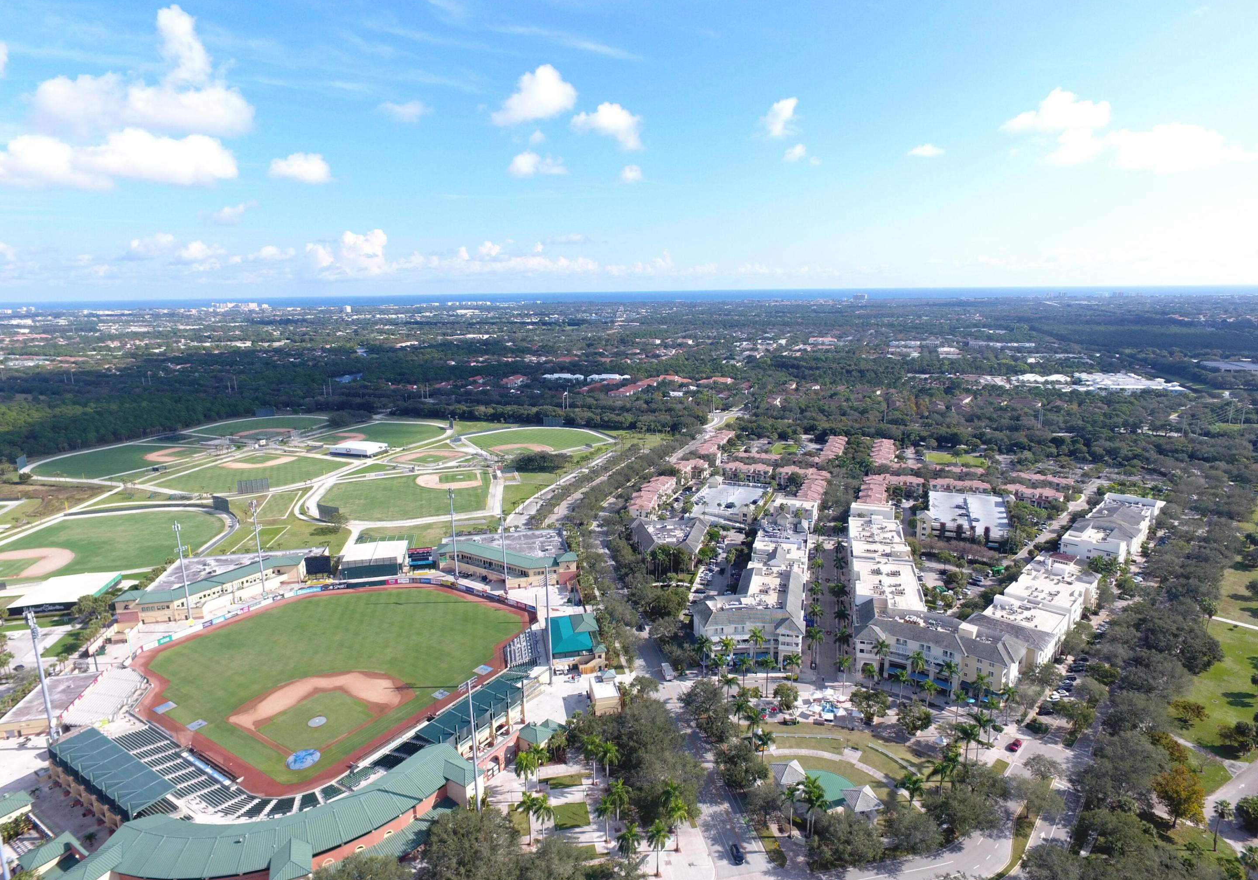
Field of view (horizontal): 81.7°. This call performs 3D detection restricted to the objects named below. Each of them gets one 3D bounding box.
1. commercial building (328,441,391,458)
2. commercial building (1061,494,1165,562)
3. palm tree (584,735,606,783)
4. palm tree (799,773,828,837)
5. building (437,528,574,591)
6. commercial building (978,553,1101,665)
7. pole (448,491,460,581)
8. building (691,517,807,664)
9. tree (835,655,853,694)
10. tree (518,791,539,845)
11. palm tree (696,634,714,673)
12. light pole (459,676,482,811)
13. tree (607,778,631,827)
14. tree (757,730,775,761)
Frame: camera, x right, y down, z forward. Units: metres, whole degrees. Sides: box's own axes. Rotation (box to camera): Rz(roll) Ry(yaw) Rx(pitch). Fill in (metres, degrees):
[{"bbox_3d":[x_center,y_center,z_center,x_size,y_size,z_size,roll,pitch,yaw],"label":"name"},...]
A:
[{"bbox_3d":[-216.010,7.380,582.150,34.900,6.800,26.000,3,12,17],"label":"commercial building"},{"bbox_3d":[235.260,44.520,351.520,25.000,14.000,95.000,10,16,43],"label":"commercial building"},{"bbox_3d":[-8.602,81.488,185.032,5.729,13.772,5.729,-1,12,0],"label":"palm tree"},{"bbox_3d":[42.029,83.645,165.694,6.682,16.091,6.682,-1,12,0],"label":"palm tree"},{"bbox_3d":[-55.821,53.072,329.192,60.000,12.300,49.000,-3,12,-12],"label":"building"},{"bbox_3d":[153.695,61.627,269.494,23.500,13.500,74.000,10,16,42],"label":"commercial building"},{"bbox_3d":[-75.201,41.645,312.798,2.800,41.500,1.800,1,12,9],"label":"pole"},{"bbox_3d":[52.350,55.570,296.256,39.500,18.000,121.000,2,12,14],"label":"building"},{"bbox_3d":[66.118,72.657,223.979,5.734,13.426,5.734,-1,12,0],"label":"tree"},{"bbox_3d":[-22.730,86.870,166.730,5.600,13.900,5.600,-1,12,0],"label":"tree"},{"bbox_3d":[24.810,70.780,237.840,6.000,15.100,6.000,-1,12,0],"label":"palm tree"},{"bbox_3d":[-35.680,73.760,169.850,1.500,38.700,5.500,8,15,37],"label":"light pole"},{"bbox_3d":[-2.324,84.924,169.190,5.692,13.293,5.692,-1,12,0],"label":"tree"},{"bbox_3d":[35.330,81.770,191.680,5.500,12.000,5.500,-1,12,0],"label":"tree"}]

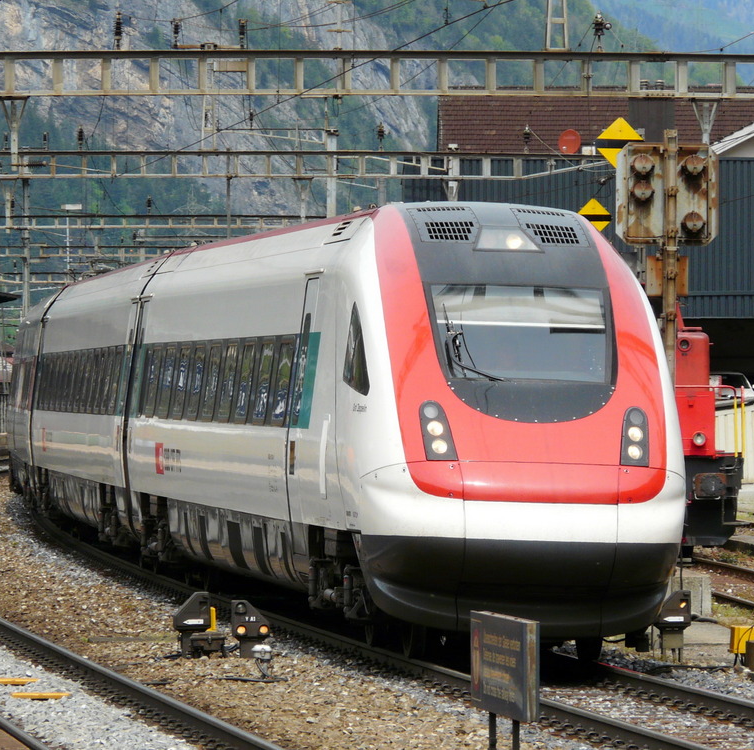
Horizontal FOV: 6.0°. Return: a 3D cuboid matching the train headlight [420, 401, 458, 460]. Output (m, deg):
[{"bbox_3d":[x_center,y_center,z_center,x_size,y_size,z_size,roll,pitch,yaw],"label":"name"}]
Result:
[{"bbox_3d":[0.511,0.463,59.250,0.280,0.490,0.320,2,0,-6],"label":"train headlight"}]

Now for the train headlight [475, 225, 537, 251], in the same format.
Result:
[{"bbox_3d":[1.133,-1.172,61.750,0.530,0.220,0.400,2,0,-6],"label":"train headlight"}]

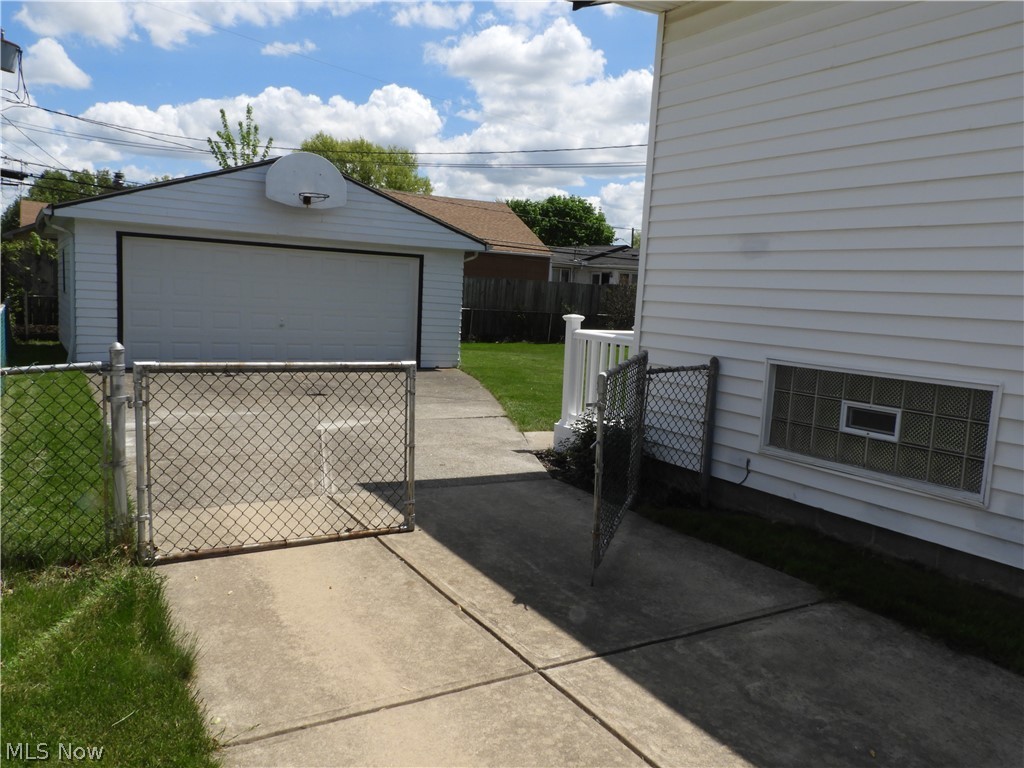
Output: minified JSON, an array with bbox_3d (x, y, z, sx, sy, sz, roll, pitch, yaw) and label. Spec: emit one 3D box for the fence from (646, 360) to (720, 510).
[{"bbox_3d":[1.190,0.362,5.867,0.680,1.070,0.070,-1,7,-31],"label":"fence"}]

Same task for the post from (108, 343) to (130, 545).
[{"bbox_3d":[-1.893,0.318,4.022,0.072,1.040,0.072,-3,9,-31],"label":"post"}]

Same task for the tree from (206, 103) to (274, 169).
[{"bbox_3d":[-7.091,-4.228,21.315,2.300,5.760,2.300,-1,7,-31],"label":"tree"}]

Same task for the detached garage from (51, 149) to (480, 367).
[{"bbox_3d":[-4.941,-2.266,15.641,6.900,3.340,6.100,-1,7,-31],"label":"detached garage"}]

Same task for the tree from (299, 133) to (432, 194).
[{"bbox_3d":[-7.858,-8.469,43.505,7.200,9.240,7.200,-1,7,-31],"label":"tree"}]

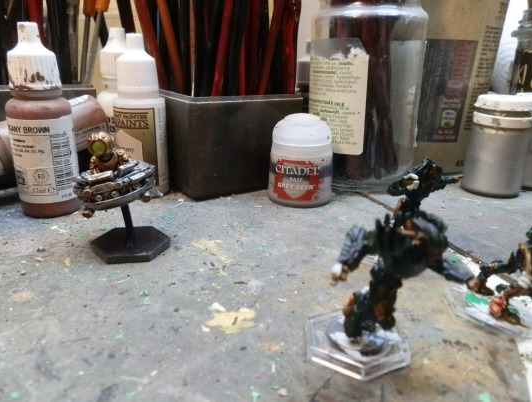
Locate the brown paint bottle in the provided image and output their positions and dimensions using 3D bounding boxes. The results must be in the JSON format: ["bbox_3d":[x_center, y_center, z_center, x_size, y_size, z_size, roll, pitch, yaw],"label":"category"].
[{"bbox_3d":[-0.096,-0.033,0.184,0.025,0.079,0.025,-7,19,-24],"label":"brown paint bottle"}]

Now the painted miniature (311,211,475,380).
[{"bbox_3d":[0.030,0.019,0.104,0.042,0.037,0.028,9,19,22],"label":"painted miniature"}]

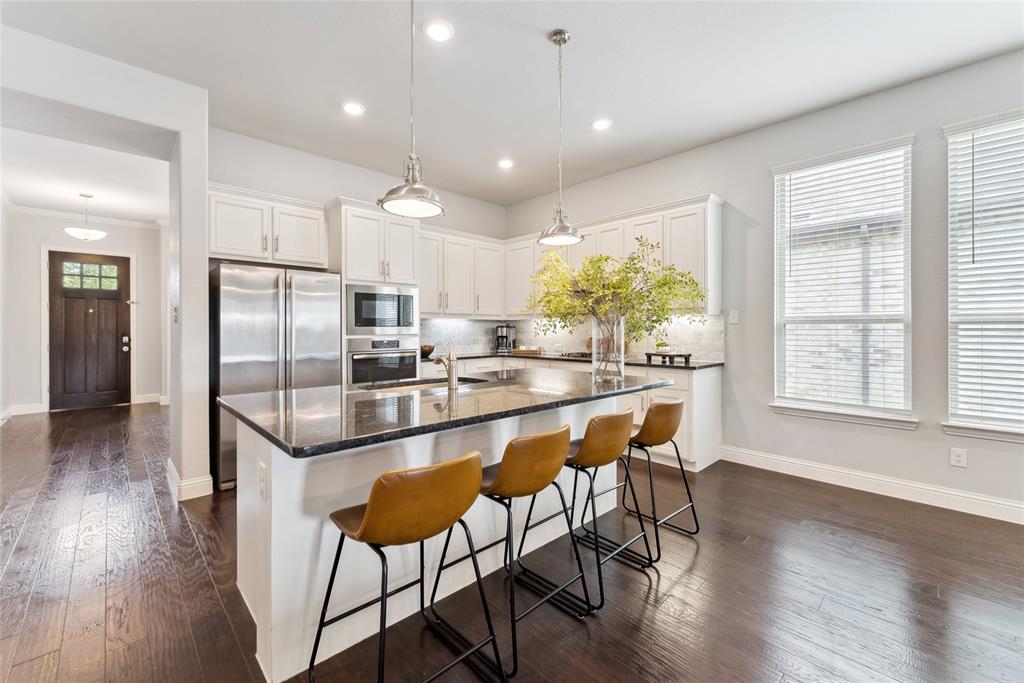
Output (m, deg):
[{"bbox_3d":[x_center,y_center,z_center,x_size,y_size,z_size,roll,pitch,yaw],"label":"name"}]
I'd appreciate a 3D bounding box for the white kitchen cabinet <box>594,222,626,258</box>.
[{"bbox_3d":[1.199,-0.942,4.430,0.333,0.657,0.375,-1,2,-44],"label":"white kitchen cabinet"}]

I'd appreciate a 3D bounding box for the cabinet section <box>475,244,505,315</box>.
[{"bbox_3d":[-0.404,-0.801,5.336,0.490,0.920,0.332,-1,2,-45],"label":"cabinet section"}]

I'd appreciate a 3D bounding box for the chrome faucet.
[{"bbox_3d":[-0.380,0.132,2.241,0.055,0.262,0.205,-1,2,-44],"label":"chrome faucet"}]

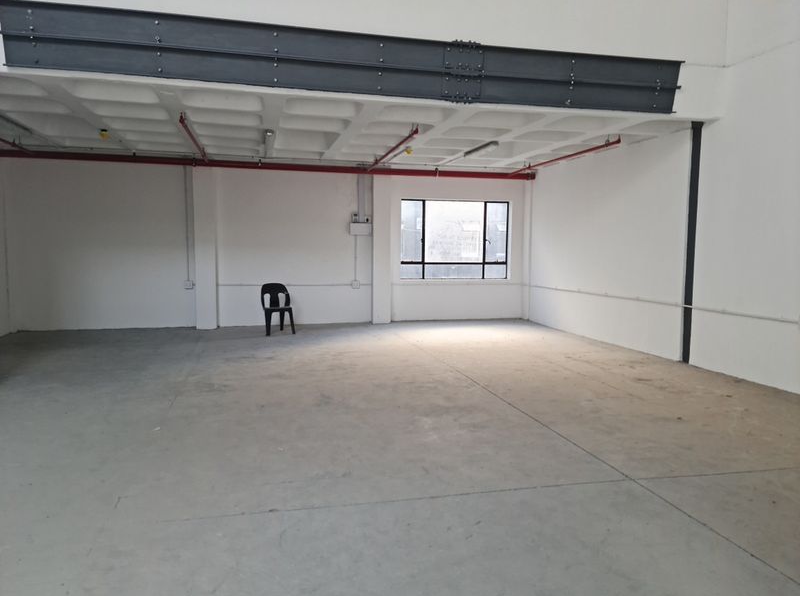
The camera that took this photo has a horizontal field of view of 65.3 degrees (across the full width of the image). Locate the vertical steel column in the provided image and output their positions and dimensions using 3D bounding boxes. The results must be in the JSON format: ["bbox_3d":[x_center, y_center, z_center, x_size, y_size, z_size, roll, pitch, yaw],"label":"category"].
[{"bbox_3d":[3.800,-0.701,8.066,0.140,3.103,0.160,0,5,-13],"label":"vertical steel column"}]

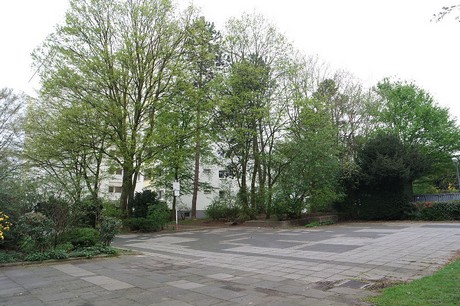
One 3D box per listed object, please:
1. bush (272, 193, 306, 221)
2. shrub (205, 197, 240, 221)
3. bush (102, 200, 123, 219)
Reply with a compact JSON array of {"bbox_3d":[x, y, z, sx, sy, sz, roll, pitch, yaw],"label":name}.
[{"bbox_3d":[3.748,3.370,19.300,2.100,1.750,1.800,-1,-9,0],"label":"bush"},{"bbox_3d":[-0.490,3.623,20.000,2.300,1.550,1.900,-1,-9,0],"label":"shrub"},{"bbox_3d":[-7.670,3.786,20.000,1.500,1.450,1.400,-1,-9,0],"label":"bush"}]

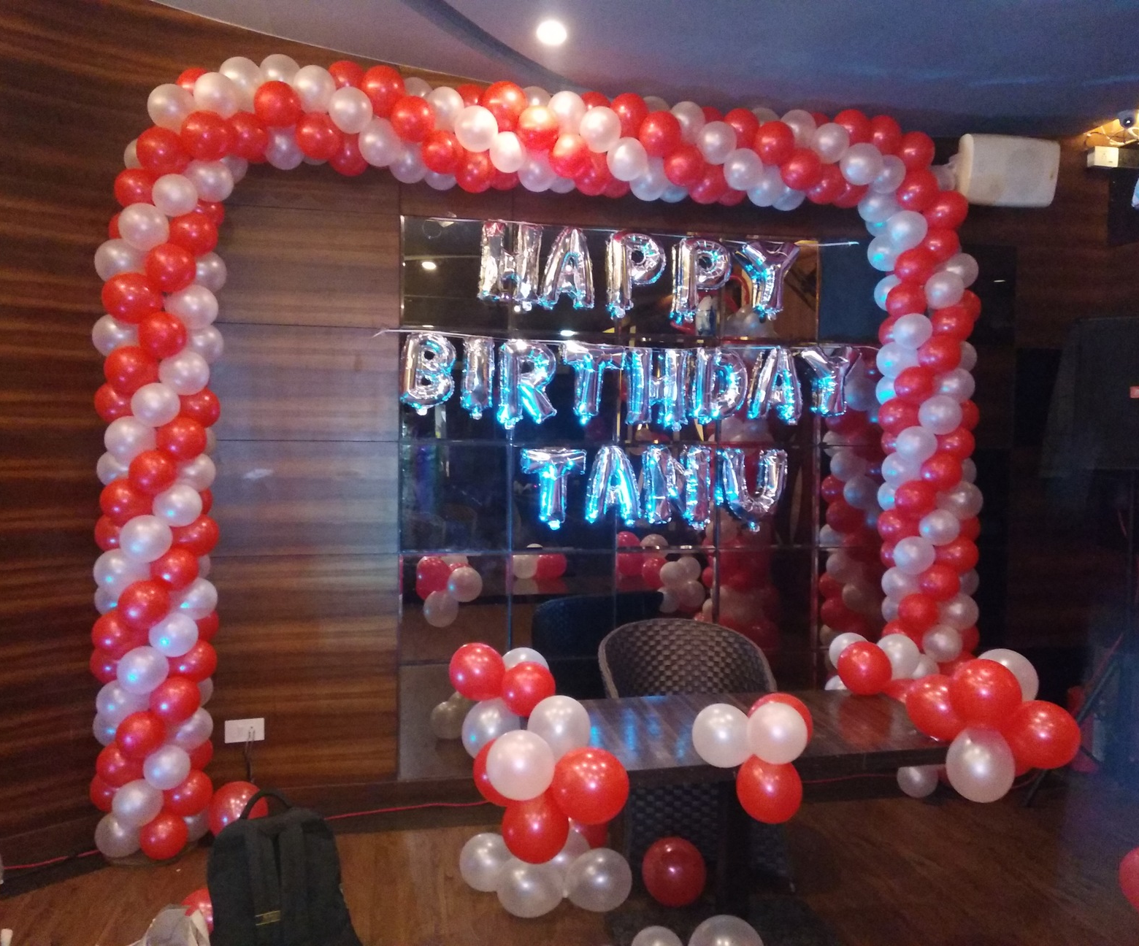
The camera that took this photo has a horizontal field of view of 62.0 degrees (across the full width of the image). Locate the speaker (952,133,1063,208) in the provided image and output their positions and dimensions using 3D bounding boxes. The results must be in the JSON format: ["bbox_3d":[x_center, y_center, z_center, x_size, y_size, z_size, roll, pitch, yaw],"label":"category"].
[{"bbox_3d":[1.862,-1.284,4.027,0.380,0.275,0.220,0,13,-15],"label":"speaker"}]

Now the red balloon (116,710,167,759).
[{"bbox_3d":[-1.489,0.910,3.295,0.168,0.168,0.180,0,1,-11],"label":"red balloon"}]

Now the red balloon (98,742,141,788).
[{"bbox_3d":[-1.597,1.039,3.370,0.165,0.161,0.166,0,0,-12],"label":"red balloon"}]

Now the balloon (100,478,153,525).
[{"bbox_3d":[-1.540,0.098,3.300,0.175,0.165,0.178,0,1,-11],"label":"balloon"}]

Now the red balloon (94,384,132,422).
[{"bbox_3d":[-1.625,-0.255,3.400,0.160,0.157,0.160,0,2,-11],"label":"red balloon"}]

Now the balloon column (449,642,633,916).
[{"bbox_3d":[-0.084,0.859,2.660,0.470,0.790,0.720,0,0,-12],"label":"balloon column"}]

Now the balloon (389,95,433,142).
[{"bbox_3d":[-0.571,-1.283,3.430,0.160,0.166,0.165,0,2,-11],"label":"balloon"}]

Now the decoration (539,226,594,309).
[{"bbox_3d":[-0.014,-0.821,3.786,0.222,0.330,0.070,0,0,-12],"label":"decoration"}]

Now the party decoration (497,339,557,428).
[{"bbox_3d":[-0.171,-0.359,3.814,0.234,0.355,0.070,0,1,-11],"label":"party decoration"}]

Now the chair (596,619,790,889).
[{"bbox_3d":[0.436,0.994,3.402,0.610,0.860,0.560,0,0,-9],"label":"chair"}]

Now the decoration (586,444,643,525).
[{"bbox_3d":[0.182,0.049,3.888,0.218,0.325,0.070,0,1,-11],"label":"decoration"}]

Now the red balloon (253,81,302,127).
[{"bbox_3d":[-1.000,-1.265,3.248,0.162,0.162,0.162,0,1,-11],"label":"red balloon"}]

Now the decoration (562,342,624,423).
[{"bbox_3d":[0.097,-0.372,3.865,0.243,0.328,0.070,0,1,-11],"label":"decoration"}]

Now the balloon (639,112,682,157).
[{"bbox_3d":[0.336,-1.256,3.515,0.163,0.168,0.163,0,1,0],"label":"balloon"}]

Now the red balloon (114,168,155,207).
[{"bbox_3d":[-1.522,-1.003,3.330,0.175,0.165,0.172,0,1,-11],"label":"red balloon"}]

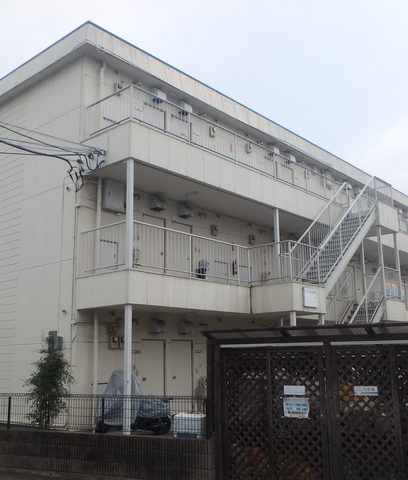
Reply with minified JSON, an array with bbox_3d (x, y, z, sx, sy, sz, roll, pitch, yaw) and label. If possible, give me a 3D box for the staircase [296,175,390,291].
[{"bbox_3d":[3.979,-0.224,16.030,1.080,4.220,4.000,-11,-16,40],"label":"staircase"}]

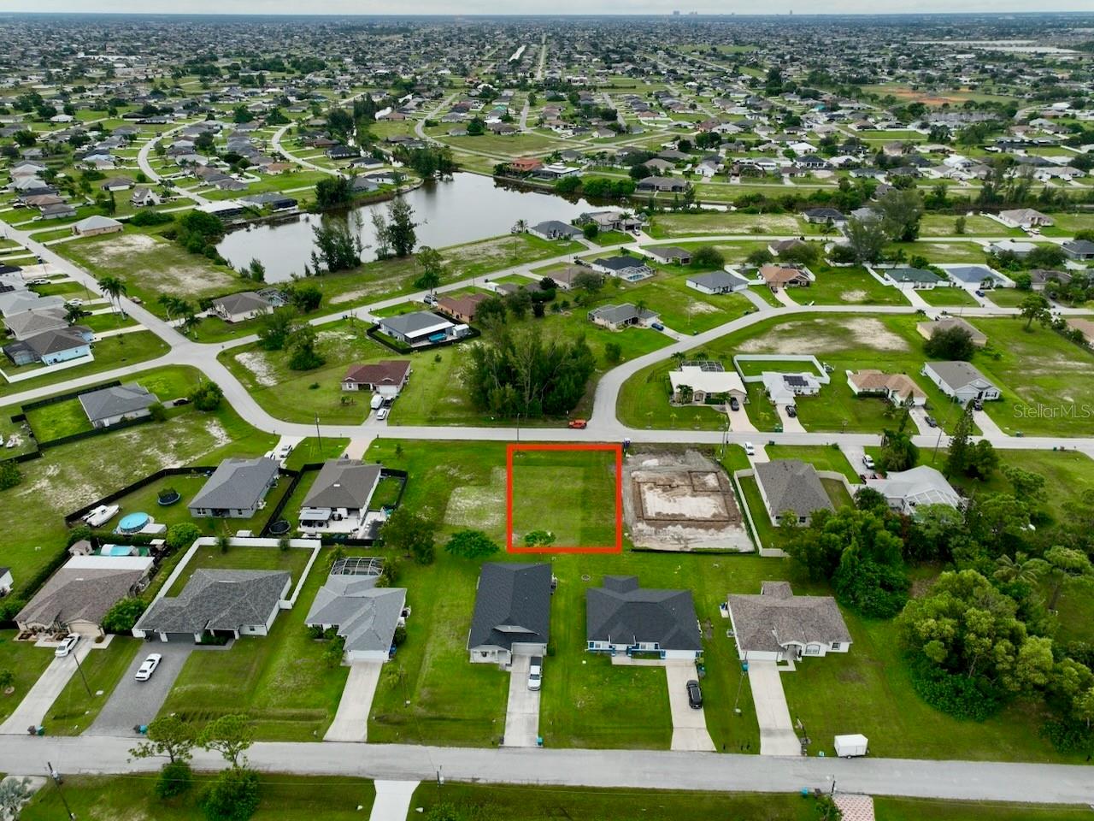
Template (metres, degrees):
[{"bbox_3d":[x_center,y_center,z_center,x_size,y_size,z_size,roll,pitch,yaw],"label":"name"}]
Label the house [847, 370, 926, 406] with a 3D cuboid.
[{"bbox_3d":[92.815,-7.305,208.909,17.280,5.200,17.040,1,28,2],"label":"house"}]

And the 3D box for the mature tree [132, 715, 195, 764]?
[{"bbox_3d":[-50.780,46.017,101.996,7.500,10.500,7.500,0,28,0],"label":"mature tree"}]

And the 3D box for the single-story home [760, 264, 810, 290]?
[{"bbox_3d":[91.511,-52.156,294.054,15.110,5.200,16.890,0,28,1],"label":"single-story home"}]

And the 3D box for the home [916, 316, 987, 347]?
[{"bbox_3d":[131.870,-26.070,247.430,16.390,5.300,15.380,0,28,1],"label":"home"}]

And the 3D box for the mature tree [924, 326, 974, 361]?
[{"bbox_3d":[125.940,-21.290,235.960,13.870,7.600,12.670,0,28,0],"label":"mature tree"}]

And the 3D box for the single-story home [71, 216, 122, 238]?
[{"bbox_3d":[-214.718,-88.131,361.812,14.310,5.700,18.130,21,34,34],"label":"single-story home"}]

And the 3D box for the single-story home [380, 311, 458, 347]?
[{"bbox_3d":[-42.738,-28.288,249.173,17.430,4.800,19.390,-23,35,-36],"label":"single-story home"}]

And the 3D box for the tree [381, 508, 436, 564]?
[{"bbox_3d":[-26.200,23.440,142.283,9.300,9.000,9.300,1,28,1],"label":"tree"}]

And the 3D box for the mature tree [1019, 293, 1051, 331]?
[{"bbox_3d":[157.000,-31.269,243.784,9.000,11.300,9.000,1,28,1],"label":"mature tree"}]

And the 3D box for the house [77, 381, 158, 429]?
[{"bbox_3d":[-112.734,-2.448,200.117,16.600,4.800,18.110,-19,33,-32],"label":"house"}]

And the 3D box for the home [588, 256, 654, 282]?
[{"bbox_3d":[32.220,-60.190,311.900,17.090,5.400,24.130,-19,34,-32],"label":"home"}]

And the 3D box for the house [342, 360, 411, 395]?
[{"bbox_3d":[-49.470,-10.780,218.820,17.290,5.300,16.890,-1,28,-1],"label":"house"}]

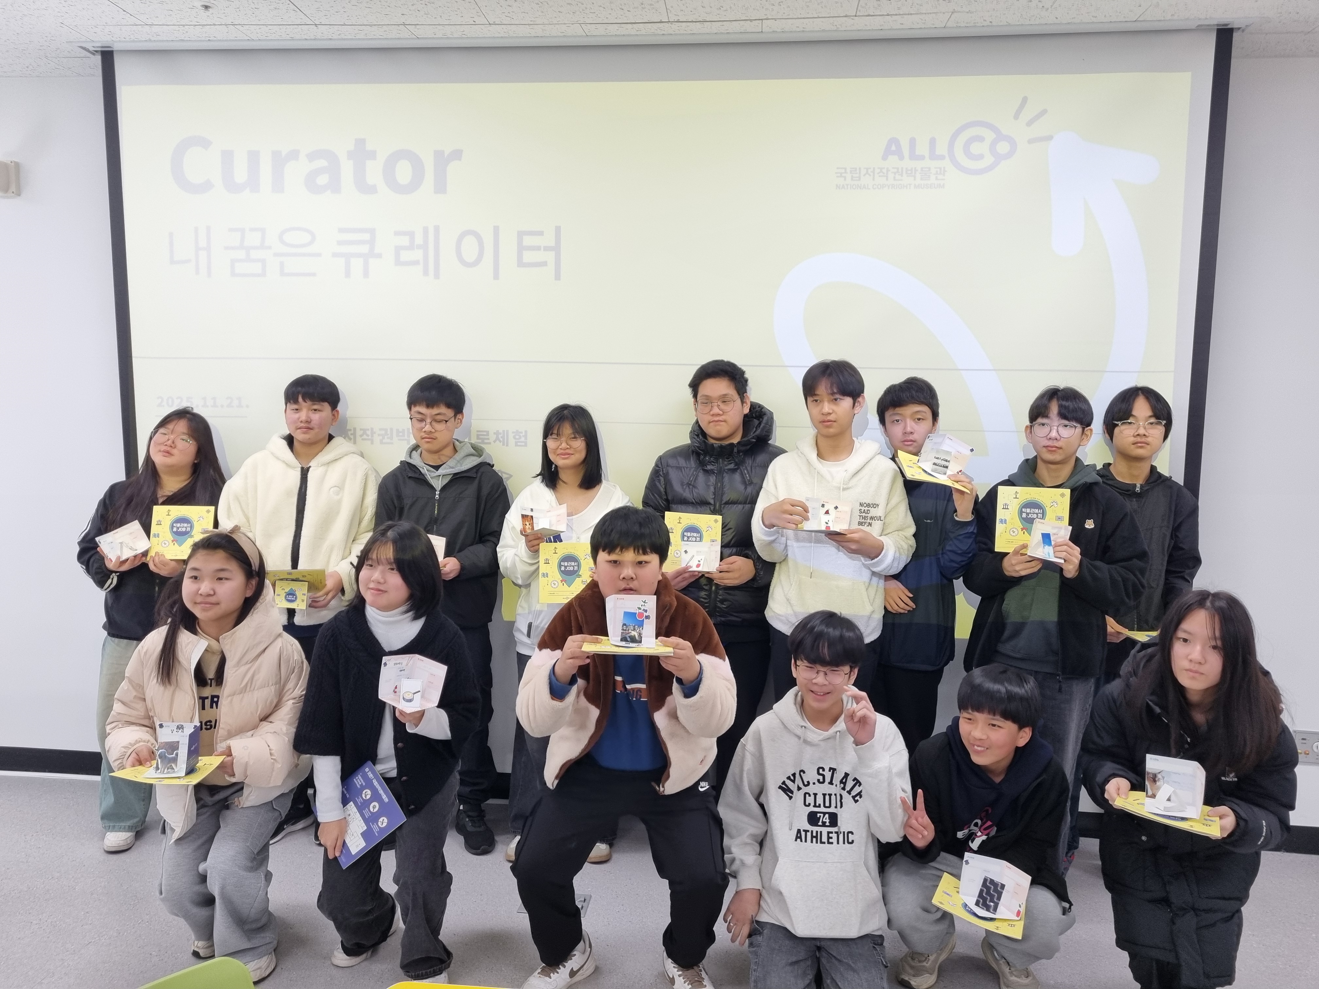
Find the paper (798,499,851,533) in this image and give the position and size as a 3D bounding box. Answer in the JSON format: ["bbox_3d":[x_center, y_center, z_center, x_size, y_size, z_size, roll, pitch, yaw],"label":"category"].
[{"bbox_3d":[0.491,0.062,2.925,0.150,0.100,0.085,1,-3,0],"label":"paper"}]

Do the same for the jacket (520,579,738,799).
[{"bbox_3d":[-0.085,0.477,2.500,0.530,0.520,0.390,0,7,0],"label":"jacket"}]

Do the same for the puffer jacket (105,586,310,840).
[{"bbox_3d":[-1.237,0.607,2.740,0.570,0.710,0.460,-1,8,-13],"label":"puffer jacket"}]

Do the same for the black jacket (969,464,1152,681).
[{"bbox_3d":[1.169,0.235,2.924,0.496,0.626,0.360,3,7,18],"label":"black jacket"}]

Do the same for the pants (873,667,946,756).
[{"bbox_3d":[0.841,0.738,3.360,0.320,0.910,0.250,1,7,6],"label":"pants"}]

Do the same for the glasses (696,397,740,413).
[{"bbox_3d":[0.196,-0.289,3.186,0.135,0.045,0.135,3,13,15],"label":"glasses"}]

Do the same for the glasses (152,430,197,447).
[{"bbox_3d":[-1.576,-0.182,3.220,0.138,0.046,0.120,13,-1,-4],"label":"glasses"}]

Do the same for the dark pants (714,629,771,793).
[{"bbox_3d":[0.190,0.777,3.374,0.390,0.800,0.280,1,7,2],"label":"dark pants"}]

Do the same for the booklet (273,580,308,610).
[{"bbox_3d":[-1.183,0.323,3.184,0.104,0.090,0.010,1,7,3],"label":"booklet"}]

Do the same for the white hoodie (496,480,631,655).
[{"bbox_3d":[-0.299,0.248,3.280,0.500,0.600,0.300,1,7,-2],"label":"white hoodie"}]

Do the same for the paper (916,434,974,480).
[{"bbox_3d":[0.854,-0.116,2.960,0.150,0.115,0.085,18,20,-3],"label":"paper"}]

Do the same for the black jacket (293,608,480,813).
[{"bbox_3d":[-0.710,0.558,2.600,0.460,0.510,0.360,-1,7,-10],"label":"black jacket"}]

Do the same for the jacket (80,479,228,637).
[{"bbox_3d":[-1.670,0.213,3.280,0.450,0.540,0.330,-1,7,-8],"label":"jacket"}]

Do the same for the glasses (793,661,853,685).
[{"bbox_3d":[0.413,0.432,2.483,0.138,0.046,0.135,3,8,15],"label":"glasses"}]

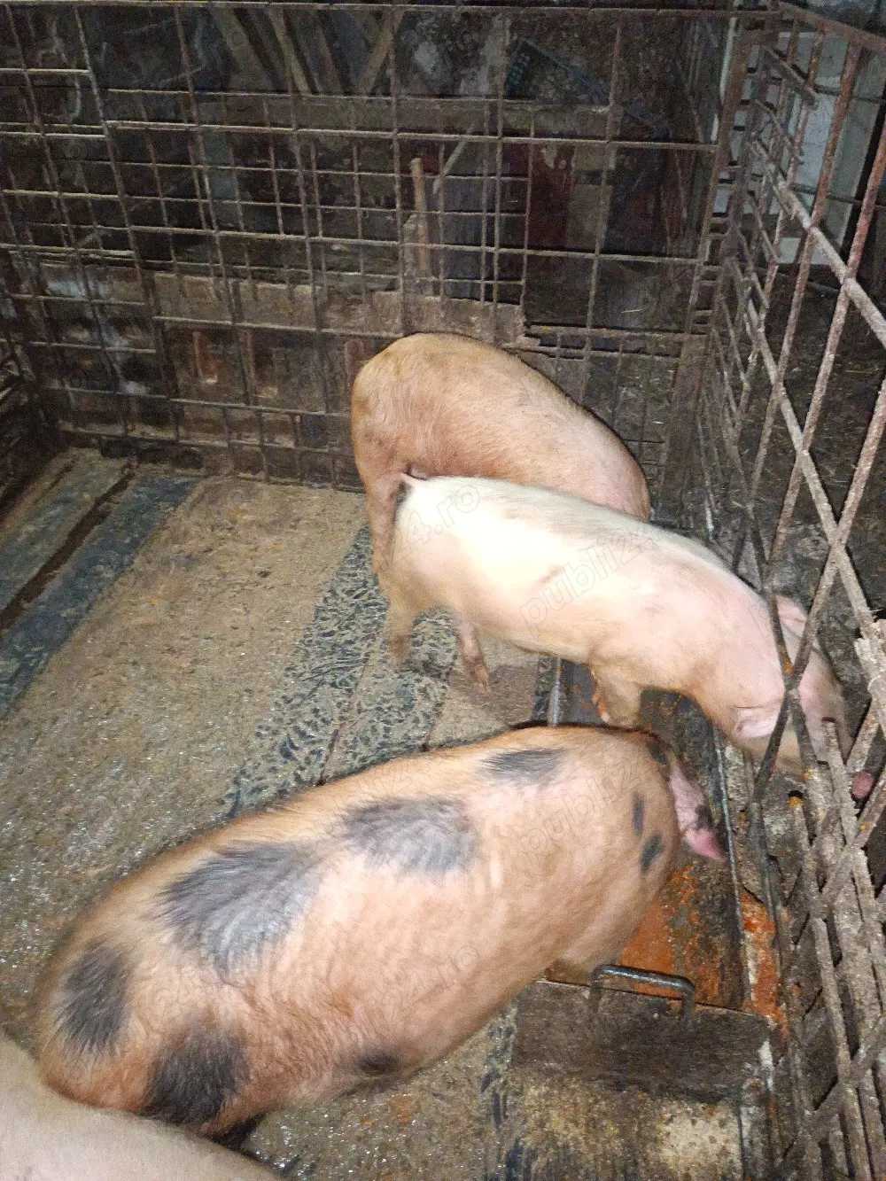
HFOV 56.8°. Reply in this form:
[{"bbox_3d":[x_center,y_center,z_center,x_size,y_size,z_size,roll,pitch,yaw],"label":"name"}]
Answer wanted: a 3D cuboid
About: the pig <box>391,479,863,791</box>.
[{"bbox_3d":[0.338,0.079,1.576,0.910,0.533,0.305,17,41,21],"label":"pig"}]

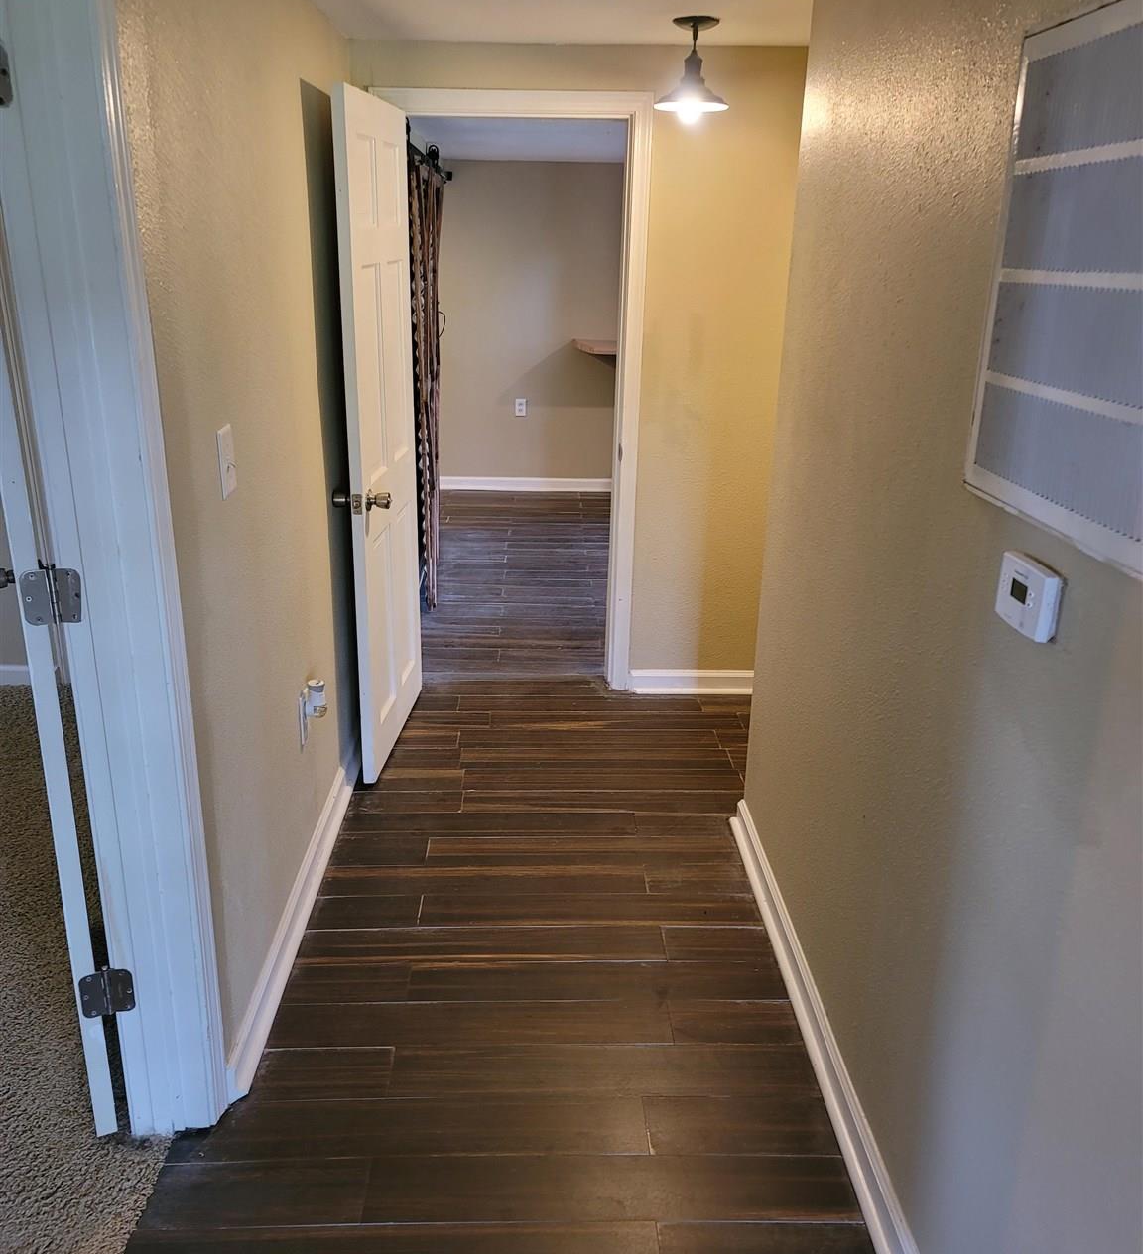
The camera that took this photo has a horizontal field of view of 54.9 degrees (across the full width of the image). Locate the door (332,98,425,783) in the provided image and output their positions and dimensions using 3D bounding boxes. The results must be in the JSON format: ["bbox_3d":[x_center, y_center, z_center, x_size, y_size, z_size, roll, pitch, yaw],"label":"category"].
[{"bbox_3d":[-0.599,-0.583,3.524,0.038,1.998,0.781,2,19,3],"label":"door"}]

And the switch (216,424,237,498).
[{"bbox_3d":[-0.656,-0.316,2.113,0.012,0.128,0.081,1,19,-2],"label":"switch"}]

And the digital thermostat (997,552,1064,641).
[{"bbox_3d":[0.566,-0.038,1.349,0.030,0.077,0.118,1,19,-2],"label":"digital thermostat"}]

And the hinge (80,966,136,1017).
[{"bbox_3d":[-0.839,0.667,1.998,0.088,0.091,0.018,-3,20,-12],"label":"hinge"}]

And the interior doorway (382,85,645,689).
[{"bbox_3d":[-0.212,-0.754,3.933,0.902,2.091,0.140,1,19,-2],"label":"interior doorway"}]

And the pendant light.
[{"bbox_3d":[0.345,-1.556,3.087,0.213,0.265,0.213,1,19,-2],"label":"pendant light"}]

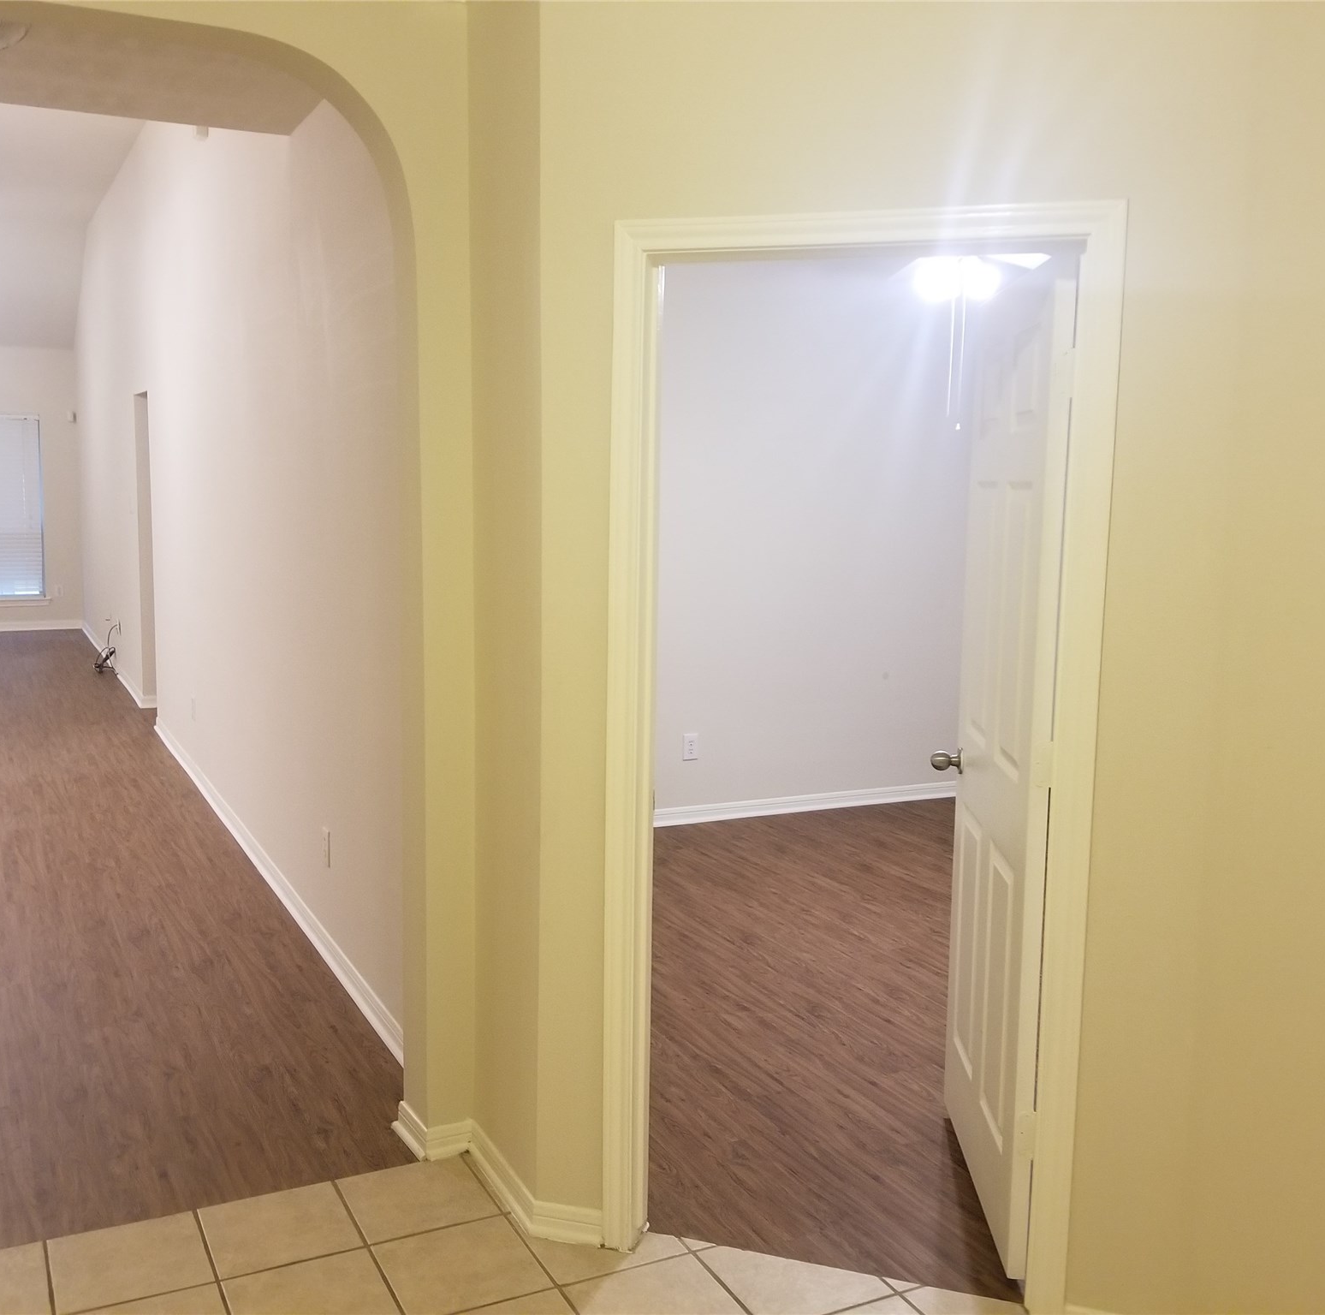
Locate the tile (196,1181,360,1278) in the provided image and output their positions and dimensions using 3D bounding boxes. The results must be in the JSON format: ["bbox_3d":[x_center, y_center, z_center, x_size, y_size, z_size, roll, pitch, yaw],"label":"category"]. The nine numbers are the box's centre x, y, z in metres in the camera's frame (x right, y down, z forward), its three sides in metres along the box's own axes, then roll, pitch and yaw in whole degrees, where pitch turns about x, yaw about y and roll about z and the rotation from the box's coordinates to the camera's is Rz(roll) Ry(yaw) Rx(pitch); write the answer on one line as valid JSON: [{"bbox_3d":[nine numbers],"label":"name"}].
[{"bbox_3d":[-0.824,1.240,2.852,0.299,0.010,0.299,-2,7,-26],"label":"tile"}]

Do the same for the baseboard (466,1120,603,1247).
[{"bbox_3d":[-0.307,1.190,2.986,0.130,0.076,0.528,-3,8,-32],"label":"baseboard"}]

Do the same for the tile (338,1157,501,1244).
[{"bbox_3d":[-0.551,1.229,2.988,0.299,0.010,0.299,-2,7,-26],"label":"tile"}]

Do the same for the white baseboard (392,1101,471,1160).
[{"bbox_3d":[-0.574,1.155,3.253,0.140,0.076,0.210,-2,7,-26],"label":"white baseboard"}]

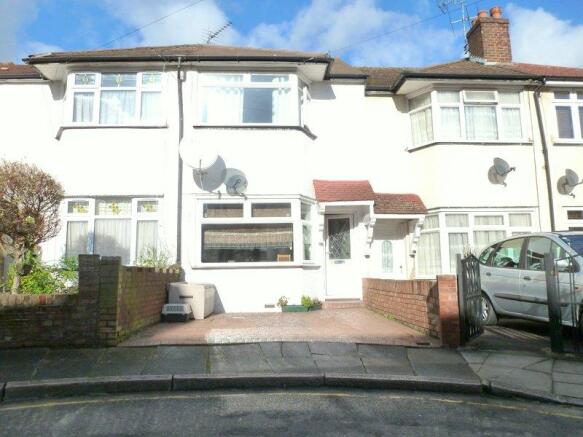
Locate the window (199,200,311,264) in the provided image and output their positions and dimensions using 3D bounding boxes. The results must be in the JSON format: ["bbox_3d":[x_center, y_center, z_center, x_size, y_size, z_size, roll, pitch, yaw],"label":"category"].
[{"bbox_3d":[-0.776,0.320,8.931,2.464,1.390,0.380,0,-7,-5],"label":"window"}]

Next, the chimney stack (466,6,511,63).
[{"bbox_3d":[5.708,-5.190,11.677,0.855,1.858,0.707,0,-8,-4],"label":"chimney stack"}]

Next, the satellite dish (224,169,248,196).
[{"bbox_3d":[-1.165,-0.783,8.556,0.480,0.490,0.450,2,-8,-19],"label":"satellite dish"}]

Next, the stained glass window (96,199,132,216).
[{"bbox_3d":[-3.798,-0.236,8.637,0.780,0.390,0.050,0,-8,-4],"label":"stained glass window"}]

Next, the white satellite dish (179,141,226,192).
[{"bbox_3d":[-1.900,-1.182,8.532,0.950,1.020,0.500,0,-7,-8],"label":"white satellite dish"}]

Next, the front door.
[{"bbox_3d":[1.166,0.878,9.614,0.769,1.968,0.100,0,-8,-4],"label":"front door"}]

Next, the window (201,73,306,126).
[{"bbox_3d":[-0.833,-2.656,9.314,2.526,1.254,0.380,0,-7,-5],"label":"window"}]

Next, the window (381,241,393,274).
[{"bbox_3d":[2.295,0.914,9.684,0.305,0.776,0.040,0,-8,-4],"label":"window"}]

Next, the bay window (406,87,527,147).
[{"bbox_3d":[4.275,-2.380,9.790,2.759,1.280,0.500,0,-7,-5],"label":"bay window"}]

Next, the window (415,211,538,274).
[{"bbox_3d":[4.271,0.622,9.398,2.562,1.559,0.500,0,-7,-5],"label":"window"}]

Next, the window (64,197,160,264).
[{"bbox_3d":[-3.785,0.282,8.564,2.022,1.502,0.130,0,-8,-4],"label":"window"}]

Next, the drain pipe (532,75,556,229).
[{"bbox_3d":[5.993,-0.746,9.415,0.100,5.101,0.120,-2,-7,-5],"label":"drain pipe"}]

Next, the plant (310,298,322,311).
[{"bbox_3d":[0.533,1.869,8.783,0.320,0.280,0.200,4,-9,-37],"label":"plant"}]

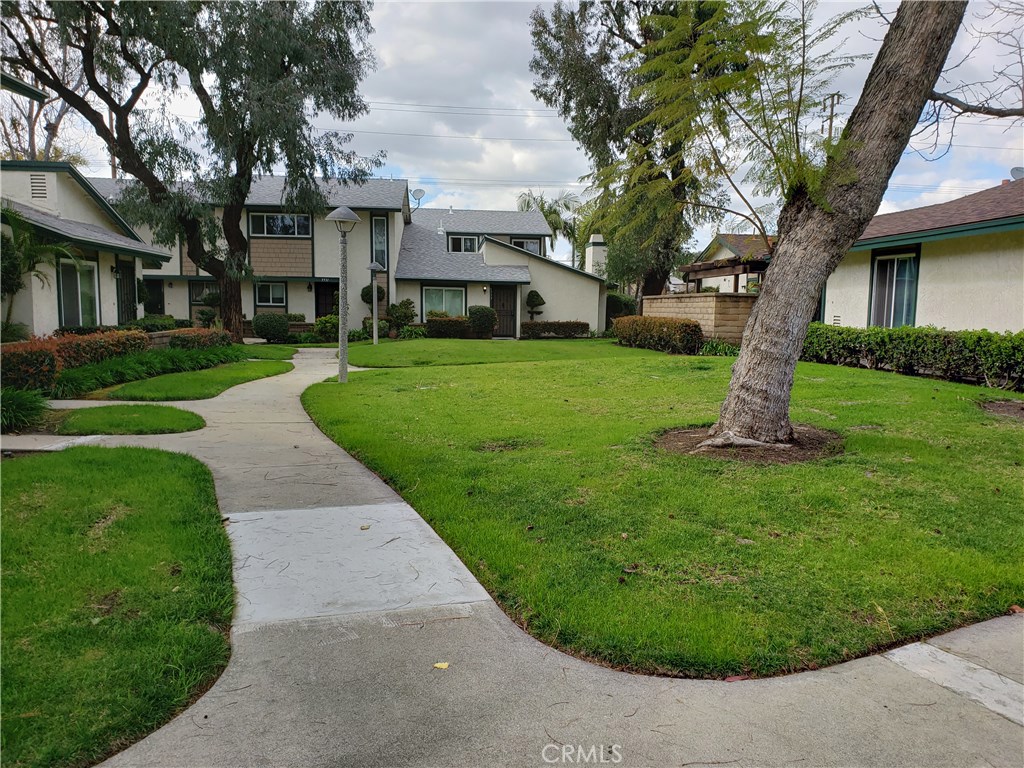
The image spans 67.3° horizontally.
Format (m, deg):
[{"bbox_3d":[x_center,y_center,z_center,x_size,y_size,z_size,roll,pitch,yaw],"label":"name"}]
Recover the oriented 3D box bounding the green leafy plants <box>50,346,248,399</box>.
[{"bbox_3d":[-6.648,-0.433,15.244,1.050,0.450,8.000,0,6,-2],"label":"green leafy plants"}]

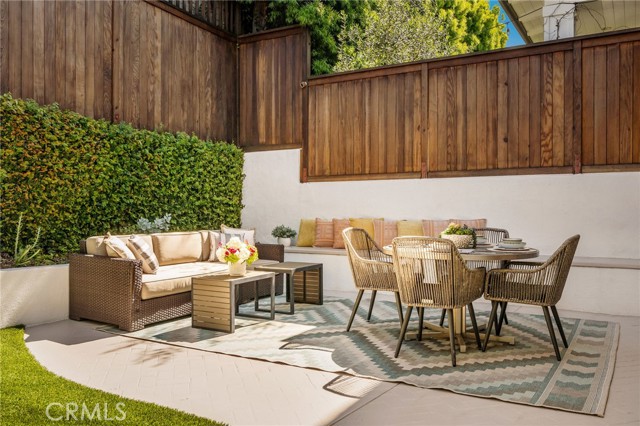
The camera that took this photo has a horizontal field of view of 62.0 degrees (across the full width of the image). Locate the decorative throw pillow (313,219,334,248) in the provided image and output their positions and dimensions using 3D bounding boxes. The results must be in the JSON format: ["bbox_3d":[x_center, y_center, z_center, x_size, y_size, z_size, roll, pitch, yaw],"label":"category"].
[{"bbox_3d":[0.090,0.280,7.345,0.430,0.420,0.140,0,-14,31],"label":"decorative throw pillow"}]

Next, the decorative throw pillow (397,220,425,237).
[{"bbox_3d":[1.190,0.289,6.859,0.435,0.429,0.148,0,-15,31],"label":"decorative throw pillow"}]

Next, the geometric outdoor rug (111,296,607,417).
[{"bbox_3d":[0.376,1.010,4.761,3.948,0.012,2.472,0,1,31],"label":"geometric outdoor rug"}]

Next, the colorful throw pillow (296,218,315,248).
[{"bbox_3d":[-0.140,0.281,7.483,0.430,0.420,0.140,0,-14,31],"label":"colorful throw pillow"}]

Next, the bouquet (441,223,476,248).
[{"bbox_3d":[1.162,0.189,4.480,0.302,0.217,0.302,0,0,31],"label":"bouquet"}]

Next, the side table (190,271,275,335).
[{"bbox_3d":[-0.792,0.807,4.969,0.463,0.447,0.636,0,0,29],"label":"side table"}]

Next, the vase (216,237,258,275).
[{"bbox_3d":[-0.773,0.405,5.032,0.398,0.360,0.382,0,0,0],"label":"vase"}]

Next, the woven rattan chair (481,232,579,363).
[{"bbox_3d":[1.612,0.592,4.036,0.647,0.880,0.583,0,0,35],"label":"woven rattan chair"}]

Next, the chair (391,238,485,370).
[{"bbox_3d":[0.844,0.590,3.857,0.562,0.861,0.663,0,1,31],"label":"chair"}]

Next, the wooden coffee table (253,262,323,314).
[{"bbox_3d":[-0.314,0.787,5.693,0.460,0.449,0.599,0,1,31],"label":"wooden coffee table"}]

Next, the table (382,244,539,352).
[{"bbox_3d":[1.177,0.666,4.475,1.299,0.727,1.299,0,0,31],"label":"table"}]

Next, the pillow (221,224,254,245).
[{"bbox_3d":[-0.998,0.397,6.524,0.445,0.445,0.148,0,-15,11],"label":"pillow"}]

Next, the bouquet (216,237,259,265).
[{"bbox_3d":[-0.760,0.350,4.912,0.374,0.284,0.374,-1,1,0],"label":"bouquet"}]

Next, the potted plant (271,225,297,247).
[{"bbox_3d":[-0.515,0.332,7.521,0.342,0.316,0.342,-1,1,0],"label":"potted plant"}]

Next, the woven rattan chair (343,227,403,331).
[{"bbox_3d":[0.536,0.584,4.676,0.663,0.861,0.562,0,1,31],"label":"woven rattan chair"}]

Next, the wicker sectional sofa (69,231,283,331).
[{"bbox_3d":[-1.452,0.624,5.883,0.975,0.806,2.279,0,0,31],"label":"wicker sectional sofa"}]

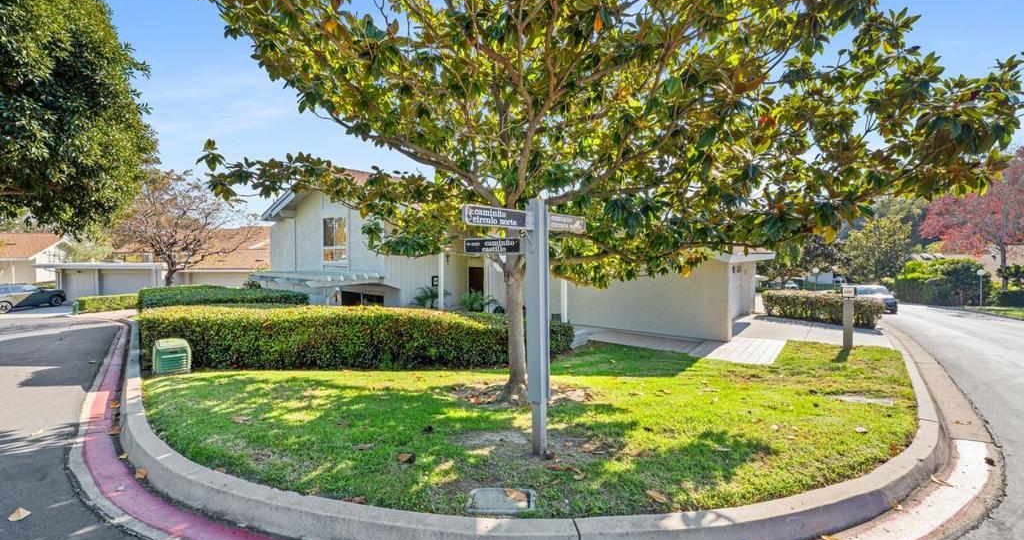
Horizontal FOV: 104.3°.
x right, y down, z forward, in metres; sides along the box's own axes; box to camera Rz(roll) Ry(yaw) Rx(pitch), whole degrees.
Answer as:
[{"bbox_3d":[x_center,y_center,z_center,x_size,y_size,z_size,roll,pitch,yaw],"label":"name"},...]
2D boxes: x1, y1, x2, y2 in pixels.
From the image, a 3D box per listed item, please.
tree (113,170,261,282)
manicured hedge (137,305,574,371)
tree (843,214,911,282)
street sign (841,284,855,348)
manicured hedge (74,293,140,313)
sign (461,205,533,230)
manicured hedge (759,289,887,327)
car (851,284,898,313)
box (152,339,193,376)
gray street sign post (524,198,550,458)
[{"bbox_3d":[-20.000,-1.700,24.500,7.400,7.900,7.000,-1,1,-39],"label":"tree"},{"bbox_3d":[-2.800,1.270,7.850,7.900,0.970,1.650,0,1,-3],"label":"manicured hedge"},{"bbox_3d":[30.200,-1.300,33.000,4.600,6.500,4.600,1,1,42],"label":"tree"},{"bbox_3d":[8.019,1.133,9.498,0.240,1.487,0.180,1,2,41],"label":"street sign"},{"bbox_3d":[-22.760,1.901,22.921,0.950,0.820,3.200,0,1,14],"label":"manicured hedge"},{"bbox_3d":[-0.083,-0.458,3.480,0.780,0.165,0.060,-1,1,-44],"label":"sign"},{"bbox_3d":[12.220,1.519,15.990,0.880,1.070,4.000,-1,2,-26],"label":"manicured hedge"},{"bbox_3d":[21.100,1.626,23.545,1.850,1.500,4.600,1,2,36],"label":"car"},{"bbox_3d":[-5.979,1.515,7.025,0.500,0.540,0.470,-1,2,-37],"label":"box"},{"bbox_3d":[0.243,0.520,3.640,0.150,2.345,0.140,-1,2,-38],"label":"gray street sign post"}]

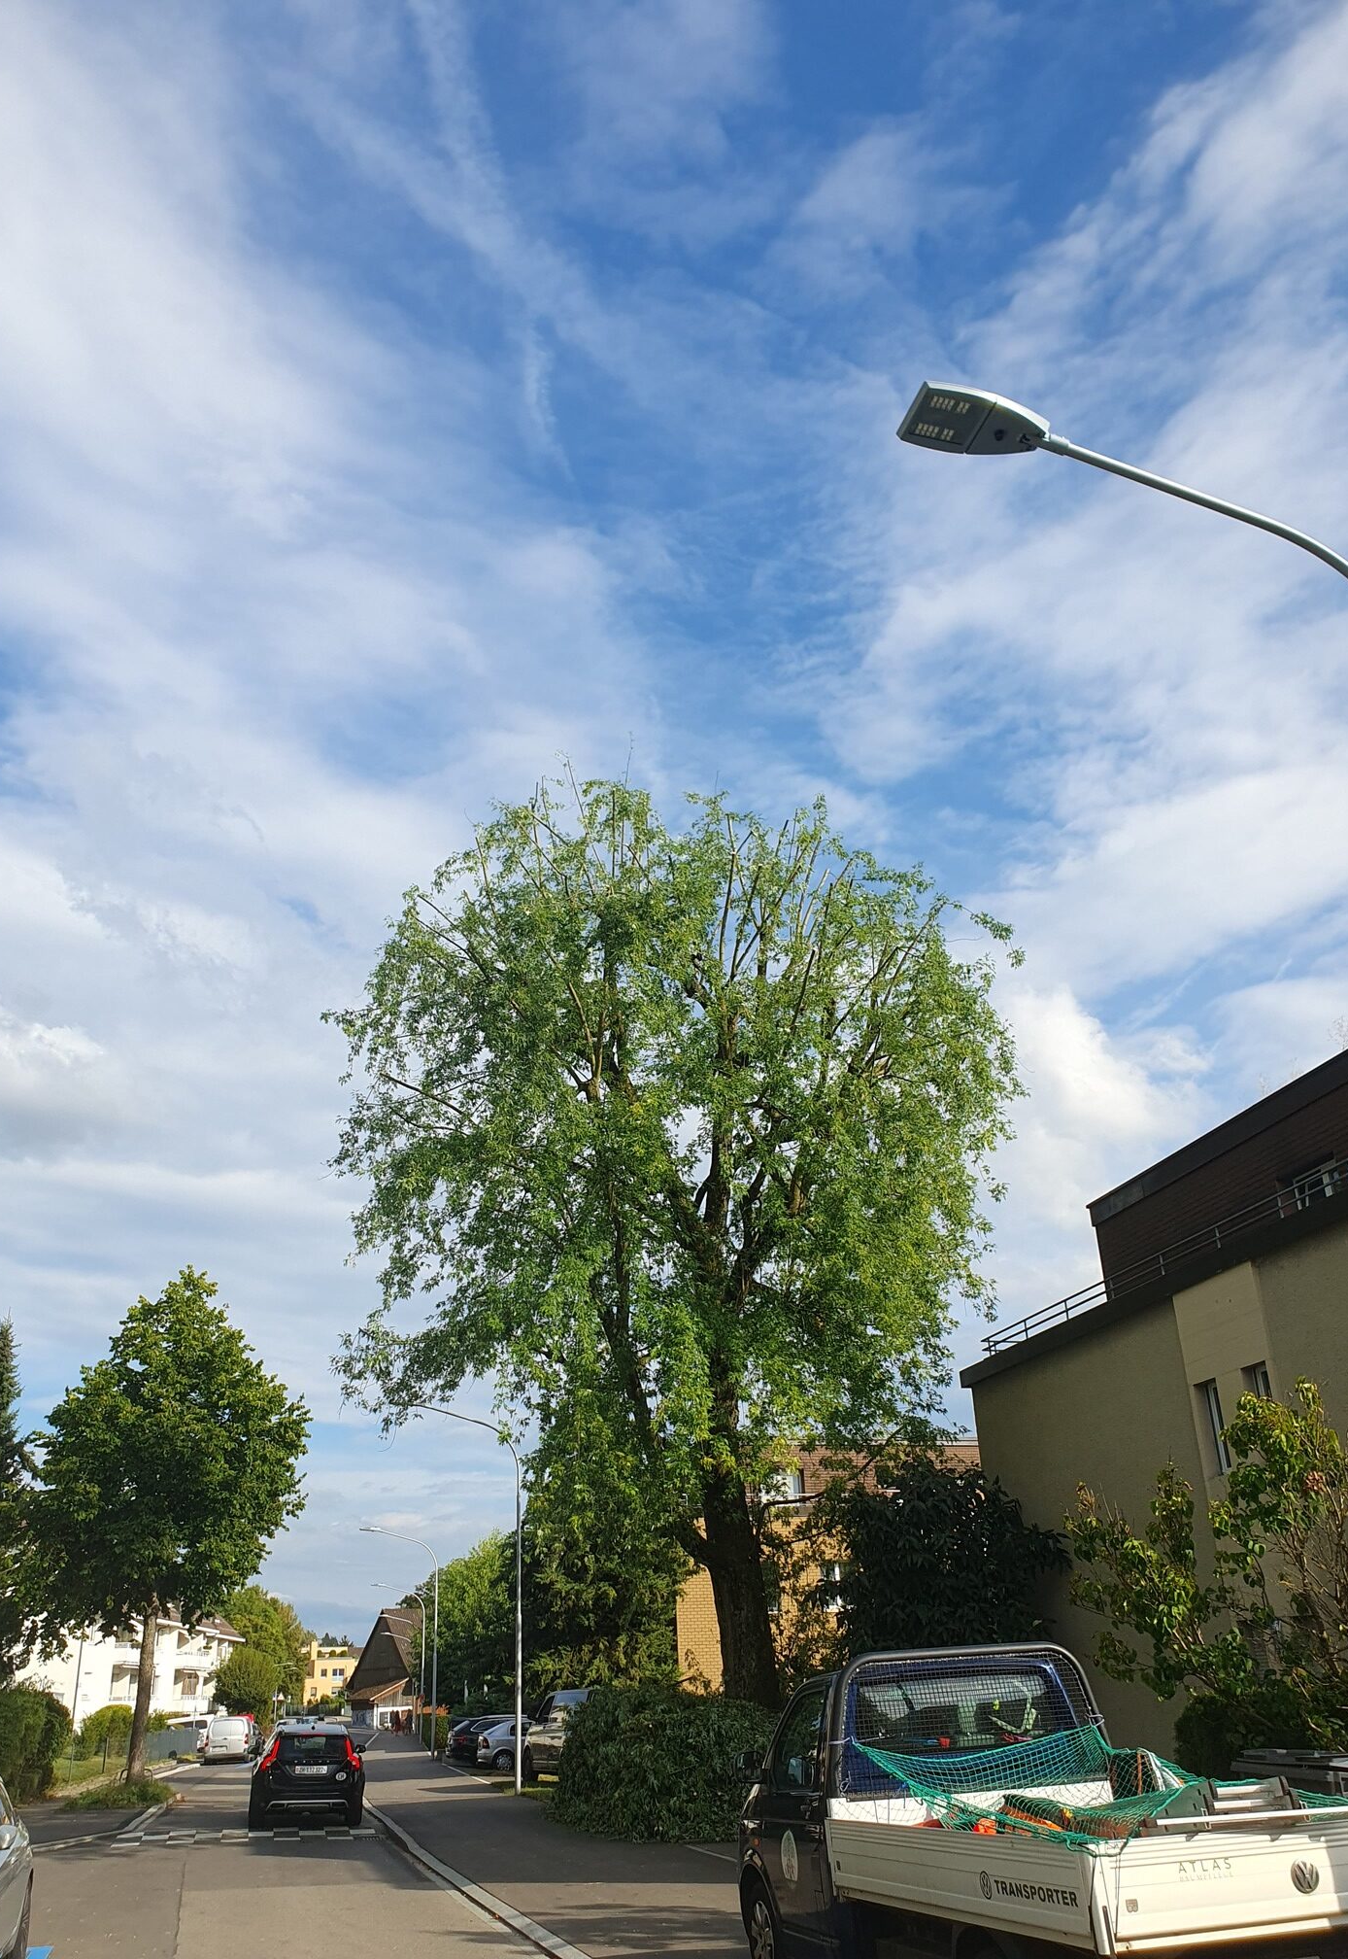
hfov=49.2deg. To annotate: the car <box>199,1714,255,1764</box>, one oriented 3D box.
[{"bbox_3d":[-18.842,32.473,62.831,1.810,1.820,4.400,2,-27,-10],"label":"car"}]

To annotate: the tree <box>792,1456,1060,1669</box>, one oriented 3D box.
[{"bbox_3d":[3.326,8.260,18.475,3.347,4.468,3.347,4,-27,-12],"label":"tree"}]

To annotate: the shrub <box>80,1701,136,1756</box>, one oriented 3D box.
[{"bbox_3d":[-22.662,30.210,58.939,2.275,2.242,2.275,4,-27,-12],"label":"shrub"}]

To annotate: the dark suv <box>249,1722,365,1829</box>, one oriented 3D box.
[{"bbox_3d":[-6.613,14.219,26.418,1.880,1.540,4.630,4,-27,-12],"label":"dark suv"}]

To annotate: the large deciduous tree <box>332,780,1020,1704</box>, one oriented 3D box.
[{"bbox_3d":[0.085,4.566,28.392,12.975,20.080,12.975,4,-27,-12],"label":"large deciduous tree"}]

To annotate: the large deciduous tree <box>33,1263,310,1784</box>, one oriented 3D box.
[{"bbox_3d":[-13.641,14.386,39.606,7.127,13.400,7.127,4,-27,-12],"label":"large deciduous tree"}]

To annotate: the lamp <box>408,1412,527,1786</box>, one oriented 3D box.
[{"bbox_3d":[-4.765,13.818,33.209,2.750,8.100,0.350,4,-27,-12],"label":"lamp"}]

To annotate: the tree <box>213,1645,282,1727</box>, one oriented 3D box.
[{"bbox_3d":[-23.222,39.130,79.966,3.484,5.312,3.484,4,-27,-12],"label":"tree"}]

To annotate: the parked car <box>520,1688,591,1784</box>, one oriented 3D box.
[{"bbox_3d":[-2.050,18.445,35.862,1.900,1.930,4.800,13,-30,-28],"label":"parked car"}]

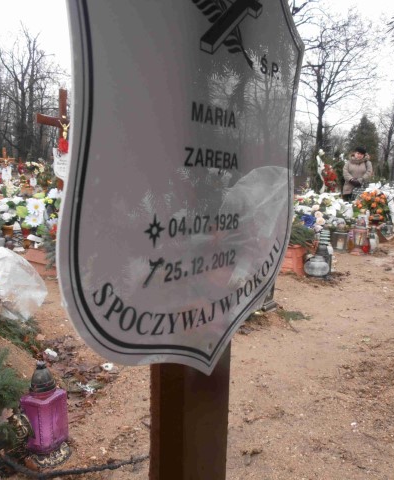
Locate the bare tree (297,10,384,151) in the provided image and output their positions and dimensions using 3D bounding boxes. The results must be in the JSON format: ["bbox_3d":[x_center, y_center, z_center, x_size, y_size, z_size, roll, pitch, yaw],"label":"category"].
[{"bbox_3d":[7.353,-8.029,25.000,5.800,9.800,5.800,0,8,0],"label":"bare tree"}]

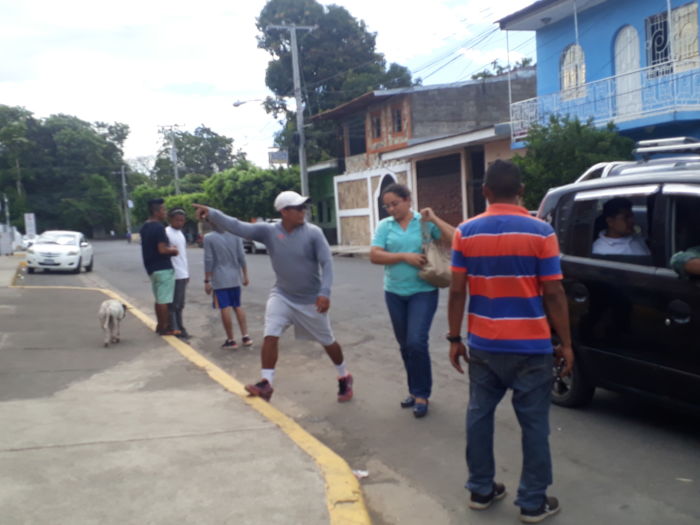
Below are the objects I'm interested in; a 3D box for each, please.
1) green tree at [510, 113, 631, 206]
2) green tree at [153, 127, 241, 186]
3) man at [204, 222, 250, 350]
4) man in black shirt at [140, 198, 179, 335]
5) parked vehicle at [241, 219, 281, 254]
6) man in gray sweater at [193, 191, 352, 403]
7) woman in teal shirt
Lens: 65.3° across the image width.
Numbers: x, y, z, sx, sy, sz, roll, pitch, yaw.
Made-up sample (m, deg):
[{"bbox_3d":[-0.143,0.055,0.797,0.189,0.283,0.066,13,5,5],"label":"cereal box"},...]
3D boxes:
[{"bbox_3d":[4.644,-1.432,11.372,2.400,3.300,2.500,-5,5,-29],"label":"green tree"},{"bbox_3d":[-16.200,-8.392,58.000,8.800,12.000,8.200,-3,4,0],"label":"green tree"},{"bbox_3d":[-1.481,0.186,6.530,0.560,1.650,0.420,-5,4,-24],"label":"man"},{"bbox_3d":[-2.460,0.045,6.995,0.450,1.700,0.500,-5,4,-22],"label":"man in black shirt"},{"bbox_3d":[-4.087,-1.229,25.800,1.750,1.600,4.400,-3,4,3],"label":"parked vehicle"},{"bbox_3d":[-0.582,0.265,4.330,1.280,1.680,0.550,-3,4,9],"label":"man in gray sweater"},{"bbox_3d":[0.465,0.270,3.907,0.580,1.630,0.450,-2,4,12],"label":"woman in teal shirt"}]

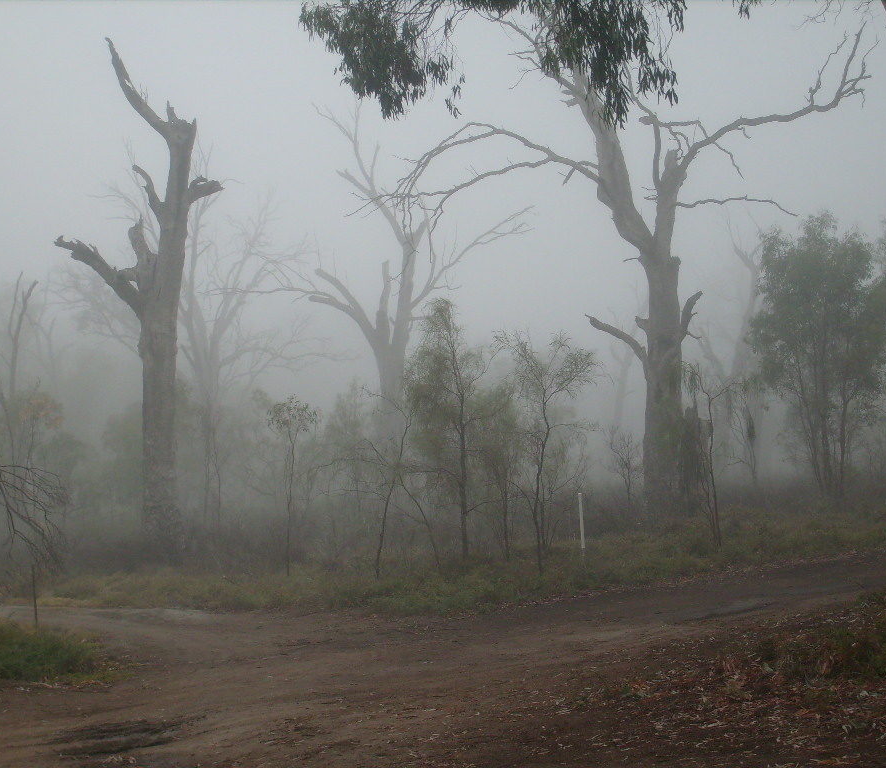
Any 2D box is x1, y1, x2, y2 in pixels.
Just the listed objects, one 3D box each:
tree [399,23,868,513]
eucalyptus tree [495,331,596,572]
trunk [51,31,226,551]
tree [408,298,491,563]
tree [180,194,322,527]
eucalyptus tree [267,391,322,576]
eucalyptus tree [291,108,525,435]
[{"bbox_3d":[4.572,-2.914,44.000,11.660,12.290,7.580,0,-2,0],"label":"tree"},{"bbox_3d":[1.463,0.961,25.500,1.440,3.430,1.370,0,-2,0],"label":"eucalyptus tree"},{"bbox_3d":[-6.391,-1.811,38.000,3.540,10.890,2.650,0,-2,0],"label":"trunk"},{"bbox_3d":[0.103,0.703,28.500,1.390,4.110,1.320,0,-2,0],"label":"tree"},{"bbox_3d":[-7.940,-1.217,72.000,6.180,13.810,5.570,0,-2,0],"label":"tree"},{"bbox_3d":[-2.071,1.427,25.000,0.720,2.510,0.680,0,-2,0],"label":"eucalyptus tree"},{"bbox_3d":[-1.319,-3.109,68.000,8.930,14.700,7.140,0,-2,0],"label":"eucalyptus tree"}]

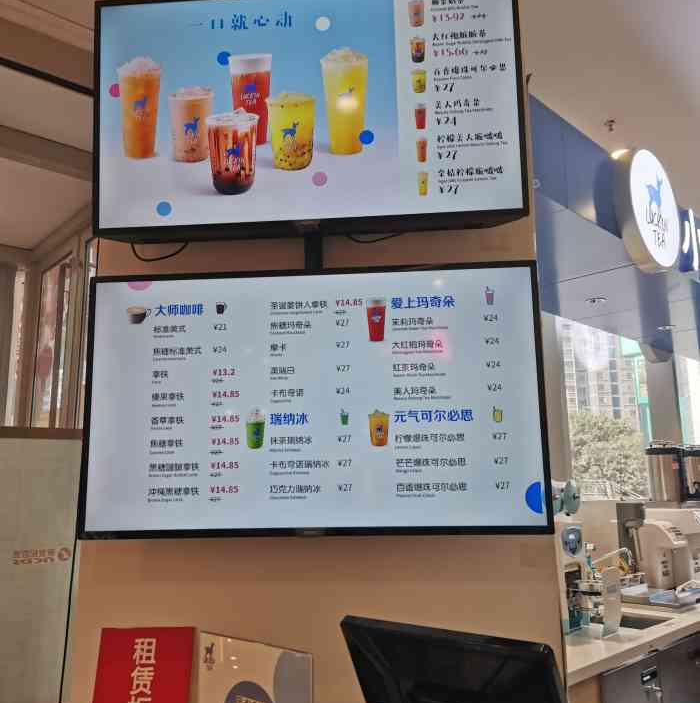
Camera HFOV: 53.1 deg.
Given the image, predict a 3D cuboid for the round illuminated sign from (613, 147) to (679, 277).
[{"bbox_3d":[1.530,-0.722,3.604,0.610,0.610,0.100,10,-15,-44],"label":"round illuminated sign"}]

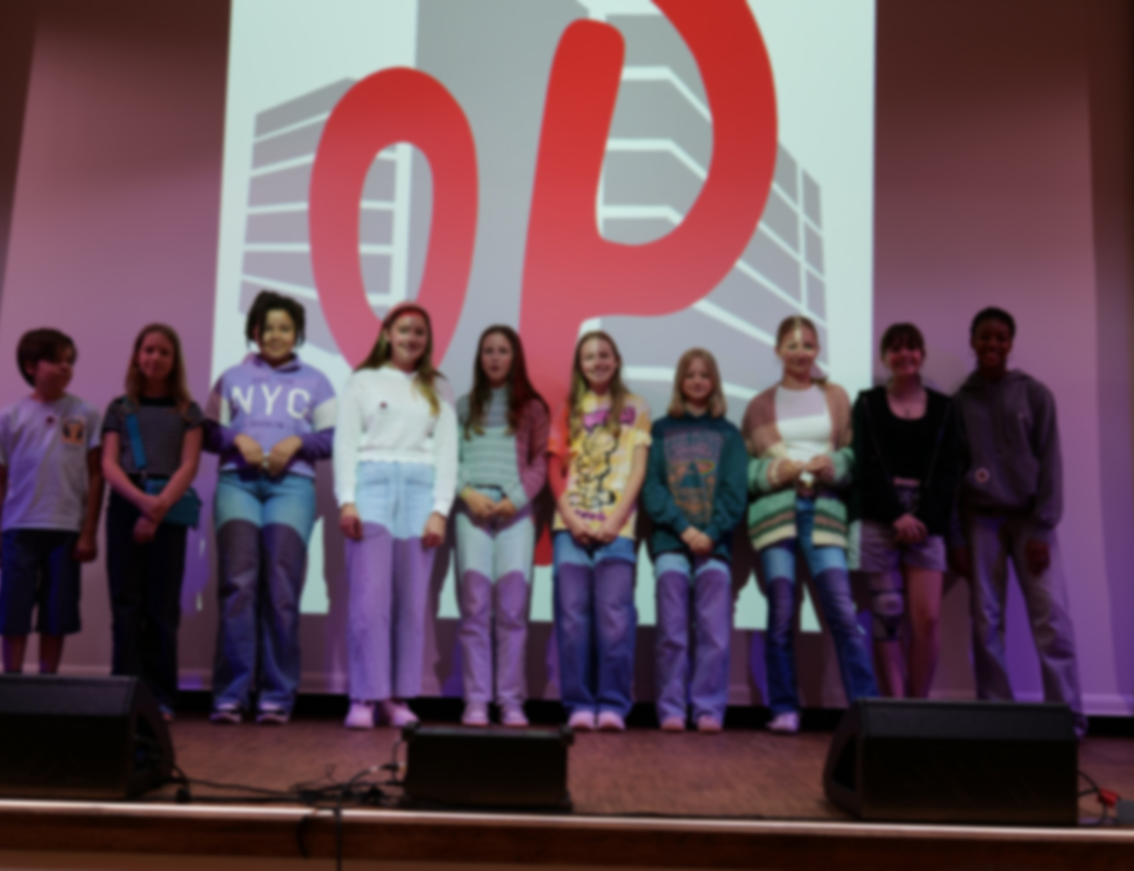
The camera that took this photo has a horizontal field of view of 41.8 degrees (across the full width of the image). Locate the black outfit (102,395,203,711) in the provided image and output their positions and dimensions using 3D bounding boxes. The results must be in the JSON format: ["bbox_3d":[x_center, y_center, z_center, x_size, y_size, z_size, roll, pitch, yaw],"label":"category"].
[{"bbox_3d":[-1.563,0.439,5.606,0.384,1.196,0.270,2,-6,-8],"label":"black outfit"}]

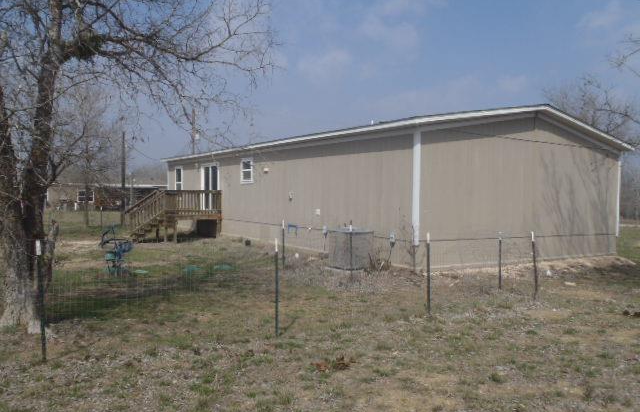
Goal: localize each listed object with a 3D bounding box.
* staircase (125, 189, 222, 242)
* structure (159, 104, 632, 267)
[{"bbox_3d":[-5.917,0.365,20.676,3.170,1.980,2.650,1,2,-33],"label":"staircase"},{"bbox_3d":[0.570,-0.850,21.035,8.730,4.020,18.960,1,2,-33],"label":"structure"}]

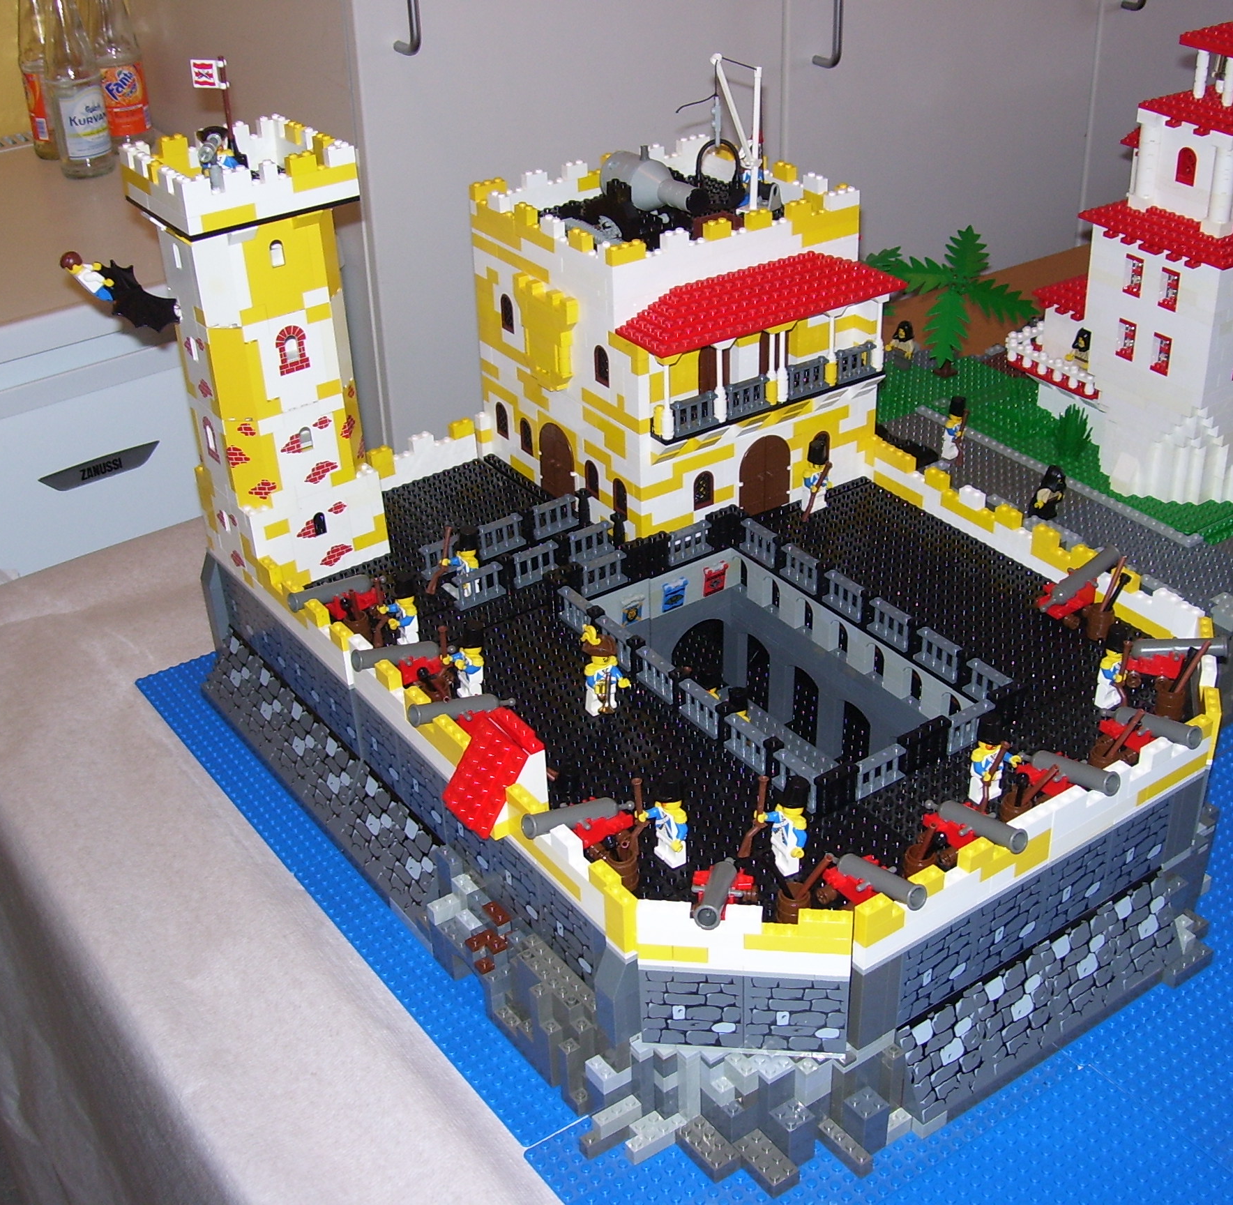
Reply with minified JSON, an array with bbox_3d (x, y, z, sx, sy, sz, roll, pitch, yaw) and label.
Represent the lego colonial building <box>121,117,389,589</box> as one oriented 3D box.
[{"bbox_3d":[-0.213,-0.147,1.007,0.104,0.267,0.105,-21,35,-28],"label":"lego colonial building"}]

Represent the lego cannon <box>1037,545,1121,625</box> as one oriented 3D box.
[{"bbox_3d":[0.267,-0.009,0.963,0.063,0.036,0.024,-21,35,-28],"label":"lego cannon"}]

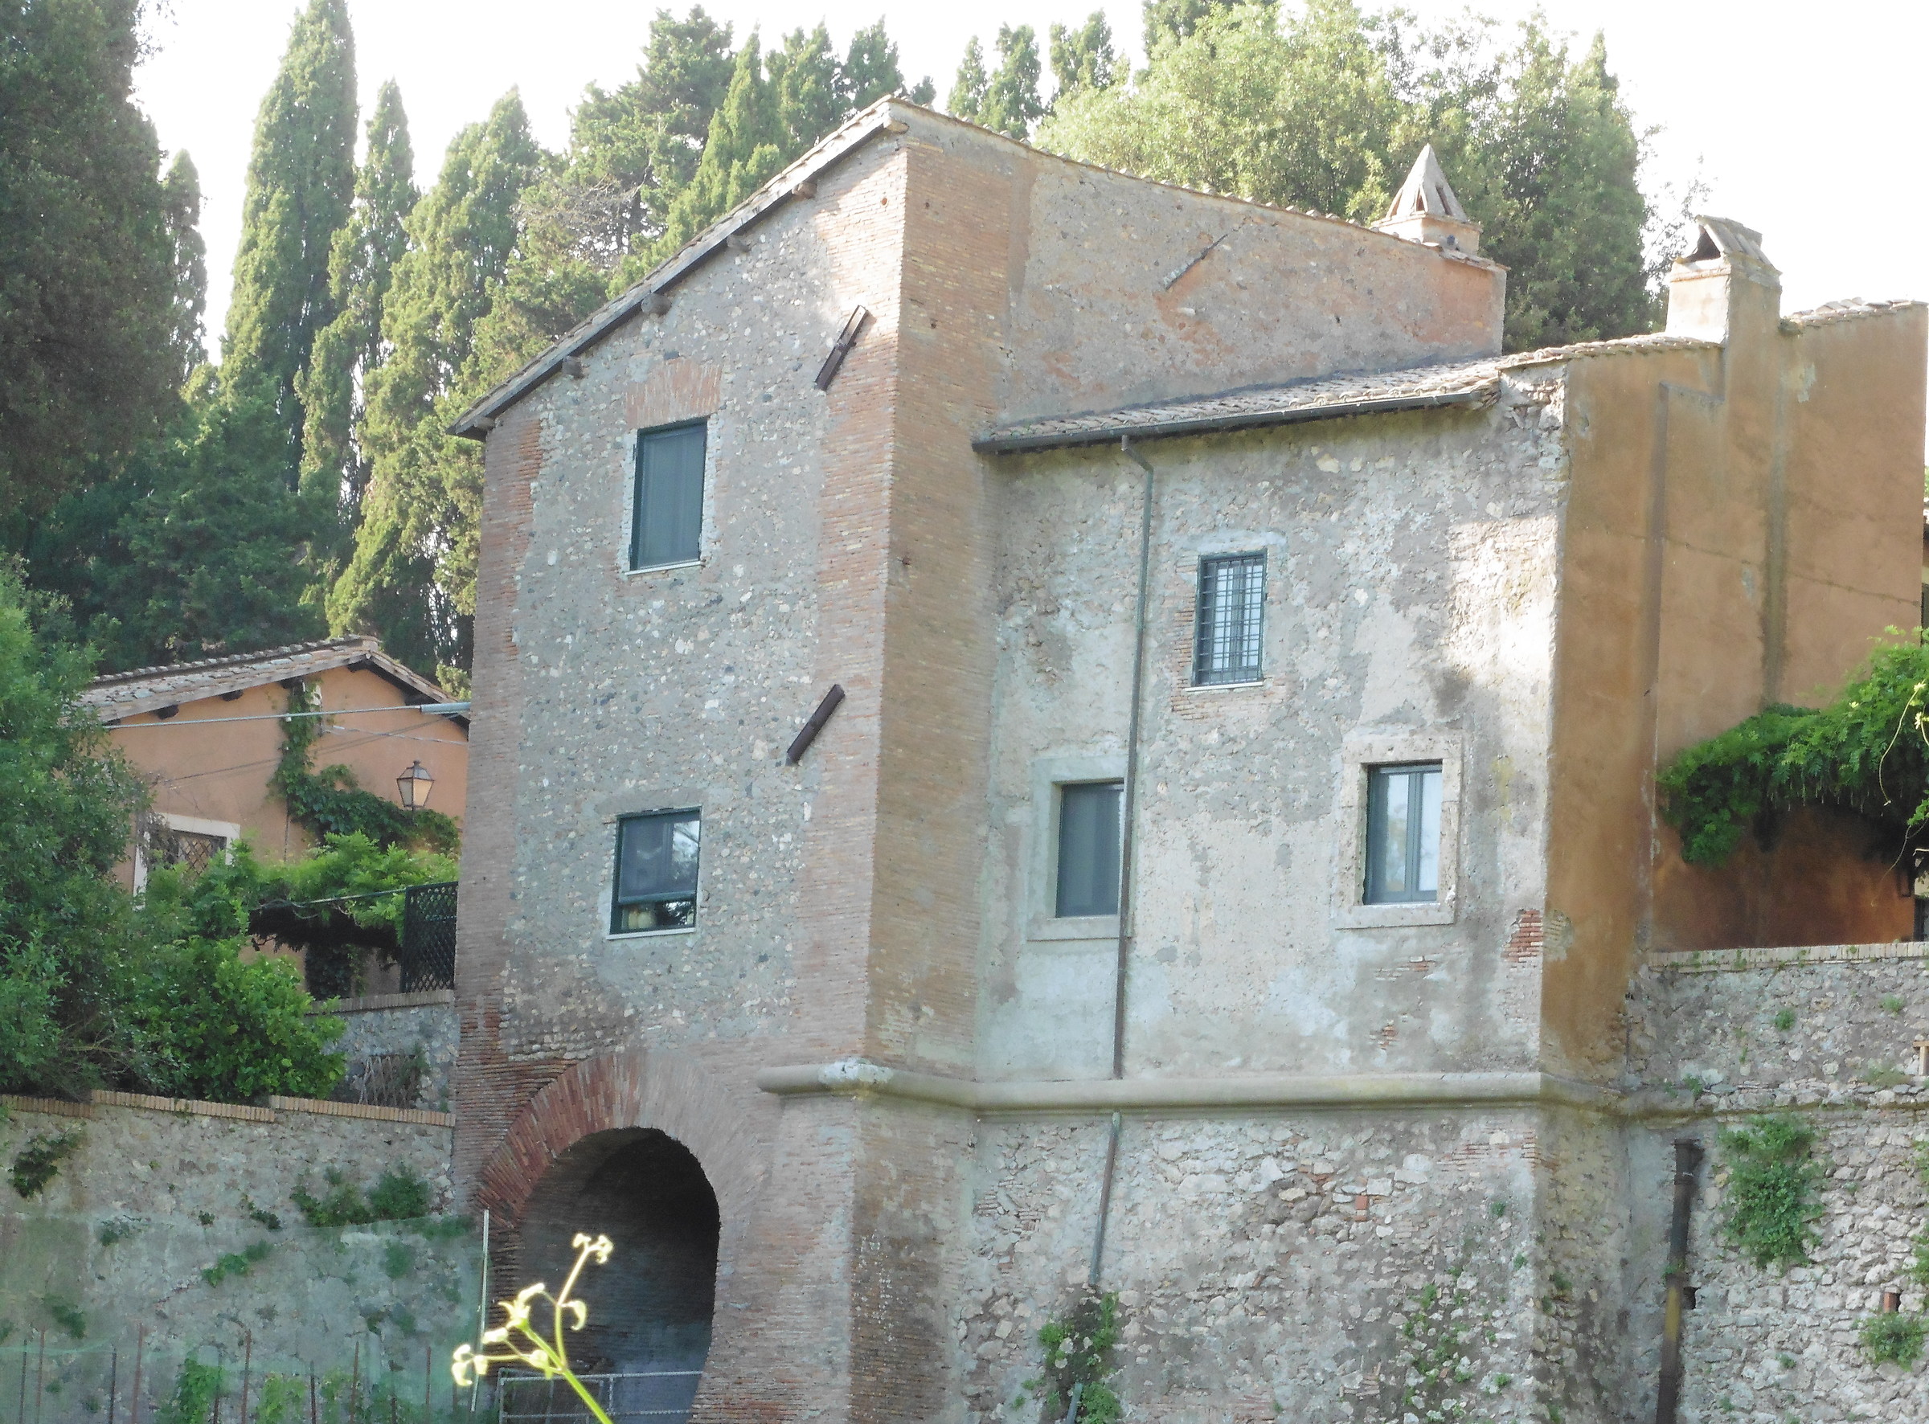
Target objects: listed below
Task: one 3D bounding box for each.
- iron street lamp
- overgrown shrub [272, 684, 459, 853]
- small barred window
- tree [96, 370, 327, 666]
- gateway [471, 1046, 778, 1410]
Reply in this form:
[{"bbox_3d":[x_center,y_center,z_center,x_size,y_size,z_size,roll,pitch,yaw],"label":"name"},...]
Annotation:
[{"bbox_3d":[-6.132,0.809,76.000,0.310,0.530,0.310,-5,-11,44],"label":"iron street lamp"},{"bbox_3d":[-6.529,0.681,75.818,0.500,2.000,2.745,-4,-11,42],"label":"overgrown shrub"},{"bbox_3d":[2.451,-0.840,61.817,0.200,1.205,0.852,10,-11,-43],"label":"small barred window"},{"bbox_3d":[-10.025,-1.746,90.000,3.300,5.600,3.300,3,-8,0],"label":"tree"},{"bbox_3d":[-2.936,5.162,65.303,1.000,3.852,4.992,9,-10,-37],"label":"gateway"}]

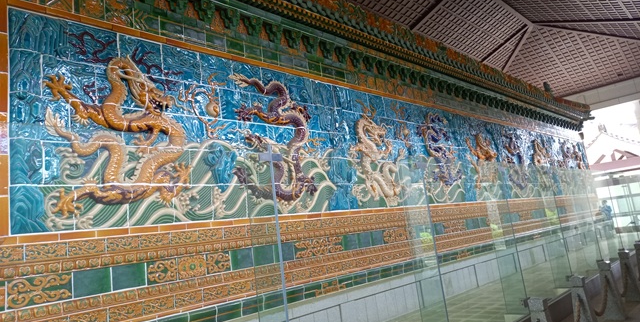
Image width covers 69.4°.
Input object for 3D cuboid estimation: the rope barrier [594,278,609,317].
[{"bbox_3d":[3.512,1.743,5.828,0.050,0.381,1.210,-15,-12,42],"label":"rope barrier"}]

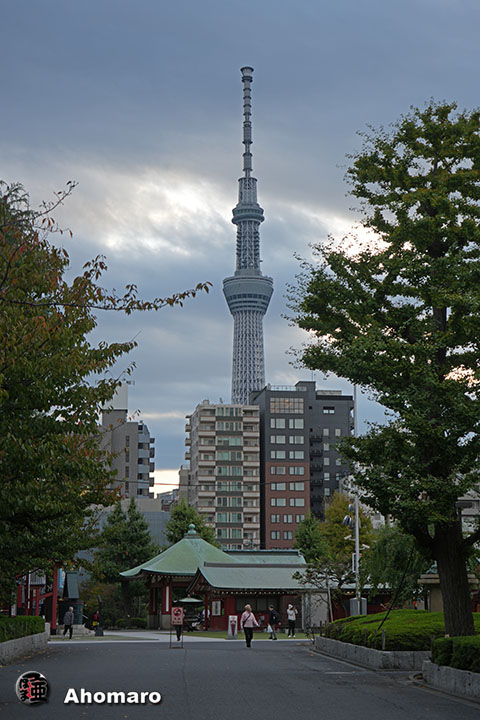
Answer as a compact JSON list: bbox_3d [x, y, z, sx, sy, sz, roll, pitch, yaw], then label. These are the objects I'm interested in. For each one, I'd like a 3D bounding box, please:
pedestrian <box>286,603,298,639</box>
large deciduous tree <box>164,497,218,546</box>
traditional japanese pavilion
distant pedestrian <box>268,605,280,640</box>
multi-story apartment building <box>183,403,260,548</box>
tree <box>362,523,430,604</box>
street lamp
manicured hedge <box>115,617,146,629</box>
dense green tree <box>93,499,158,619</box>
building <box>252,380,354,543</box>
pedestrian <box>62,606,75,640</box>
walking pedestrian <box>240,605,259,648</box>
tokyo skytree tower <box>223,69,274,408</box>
[{"bbox_3d":[2.642,13.140,62.407,0.520,1.660,0.400,3,-12,-15],"label":"pedestrian"},{"bbox_3d":[-4.134,17.120,105.685,5.400,10.600,5.400,0,-11,0],"label":"large deciduous tree"},{"bbox_3d":[-1.945,15.399,87.682,11.200,7.200,10.000,3,-12,-16],"label":"traditional japanese pavilion"},{"bbox_3d":[1.639,12.839,60.660,0.700,1.660,0.550,0,-11,-2],"label":"distant pedestrian"},{"bbox_3d":[-3.135,29.542,242.904,12.700,40.000,13.500,2,-11,-9],"label":"multi-story apartment building"},{"bbox_3d":[8.646,12.193,68.944,3.900,6.050,3.900,0,-11,0],"label":"tree"},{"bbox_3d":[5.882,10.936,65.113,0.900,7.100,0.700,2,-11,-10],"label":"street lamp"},{"bbox_3d":[-7.775,18.754,88.038,2.300,0.800,1.200,3,-12,-15],"label":"manicured hedge"},{"bbox_3d":[-8.207,14.528,88.868,4.700,9.180,4.700,0,-11,0],"label":"dense green tree"},{"bbox_3d":[12.502,28.389,249.152,17.800,44.000,22.000,1,-11,-6],"label":"building"},{"bbox_3d":[-8.145,12.508,58.888,0.500,1.540,0.500,-2,-11,10],"label":"pedestrian"},{"bbox_3d":[0.377,10.547,49.187,0.720,1.690,0.450,1,-11,-8],"label":"walking pedestrian"},{"bbox_3d":[9.734,-39.321,1419.915,64.000,634.000,64.000,0,-11,0],"label":"tokyo skytree tower"}]

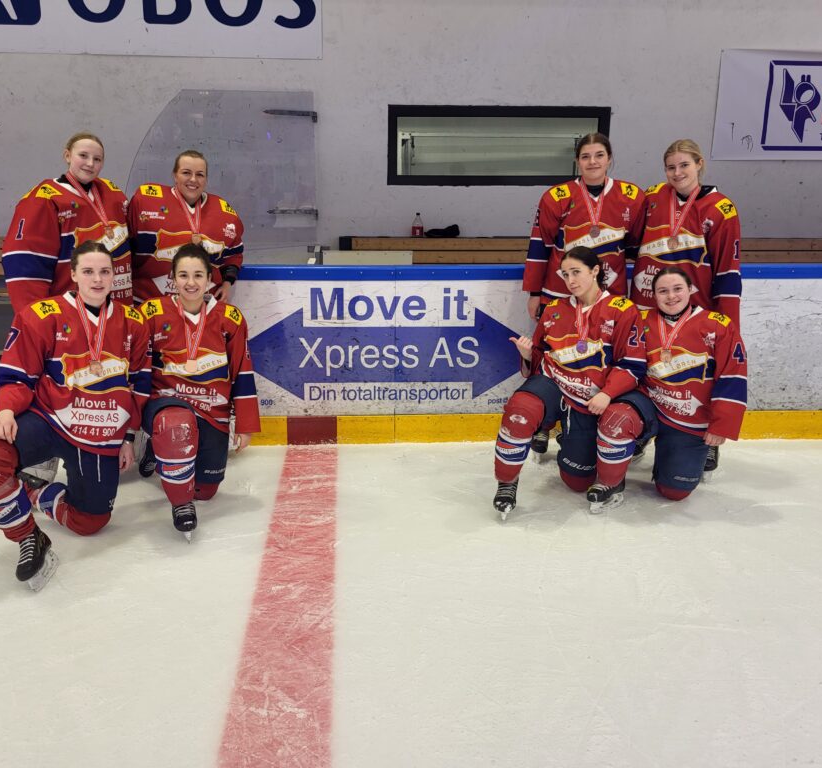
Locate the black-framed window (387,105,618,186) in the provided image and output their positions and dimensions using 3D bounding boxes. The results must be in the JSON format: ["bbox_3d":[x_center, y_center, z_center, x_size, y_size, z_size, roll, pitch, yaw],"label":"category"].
[{"bbox_3d":[0.689,-1.868,6.047,1.734,0.599,0.100,-1,13,-2],"label":"black-framed window"}]

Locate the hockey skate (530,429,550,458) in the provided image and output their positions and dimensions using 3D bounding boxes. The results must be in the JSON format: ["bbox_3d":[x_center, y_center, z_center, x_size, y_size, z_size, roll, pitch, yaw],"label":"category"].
[{"bbox_3d":[0.751,0.277,4.551,0.100,0.240,0.300,1,13,5],"label":"hockey skate"}]

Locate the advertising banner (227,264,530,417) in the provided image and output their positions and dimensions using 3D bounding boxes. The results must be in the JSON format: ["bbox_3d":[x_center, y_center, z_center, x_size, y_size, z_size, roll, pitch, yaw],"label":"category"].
[{"bbox_3d":[-0.141,-0.248,4.573,1.850,0.920,0.060,-1,13,-2],"label":"advertising banner"}]

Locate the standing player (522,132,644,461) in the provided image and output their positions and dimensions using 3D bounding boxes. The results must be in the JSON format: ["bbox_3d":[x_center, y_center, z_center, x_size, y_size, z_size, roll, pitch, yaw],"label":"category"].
[{"bbox_3d":[0.950,-0.458,4.293,0.620,1.790,0.440,2,13,9],"label":"standing player"}]

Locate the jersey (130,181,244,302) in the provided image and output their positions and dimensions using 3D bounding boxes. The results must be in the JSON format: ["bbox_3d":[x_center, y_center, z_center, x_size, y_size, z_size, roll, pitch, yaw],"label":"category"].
[{"bbox_3d":[-1.158,-0.711,4.029,0.590,0.660,0.380,-5,14,-19],"label":"jersey"}]

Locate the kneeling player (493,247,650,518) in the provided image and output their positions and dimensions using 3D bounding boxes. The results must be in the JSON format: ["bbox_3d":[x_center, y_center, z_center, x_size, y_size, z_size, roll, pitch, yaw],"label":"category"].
[{"bbox_3d":[0.795,-0.054,3.775,0.630,1.240,0.920,6,15,25],"label":"kneeling player"}]

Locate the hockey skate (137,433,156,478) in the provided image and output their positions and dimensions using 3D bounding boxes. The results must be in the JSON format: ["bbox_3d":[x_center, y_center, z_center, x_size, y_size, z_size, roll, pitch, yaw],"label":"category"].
[{"bbox_3d":[-1.463,0.352,4.246,0.100,0.230,0.310,-2,13,-7],"label":"hockey skate"}]

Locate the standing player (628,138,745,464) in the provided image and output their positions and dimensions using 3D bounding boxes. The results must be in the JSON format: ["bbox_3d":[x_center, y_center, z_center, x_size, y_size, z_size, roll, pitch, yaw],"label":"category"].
[{"bbox_3d":[1.442,-0.369,4.027,0.580,1.745,0.460,7,15,27],"label":"standing player"}]

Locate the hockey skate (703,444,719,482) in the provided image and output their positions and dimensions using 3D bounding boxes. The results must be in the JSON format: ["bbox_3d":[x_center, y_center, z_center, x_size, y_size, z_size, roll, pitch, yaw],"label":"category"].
[{"bbox_3d":[1.623,0.368,4.168,0.100,0.240,0.300,6,14,22],"label":"hockey skate"}]

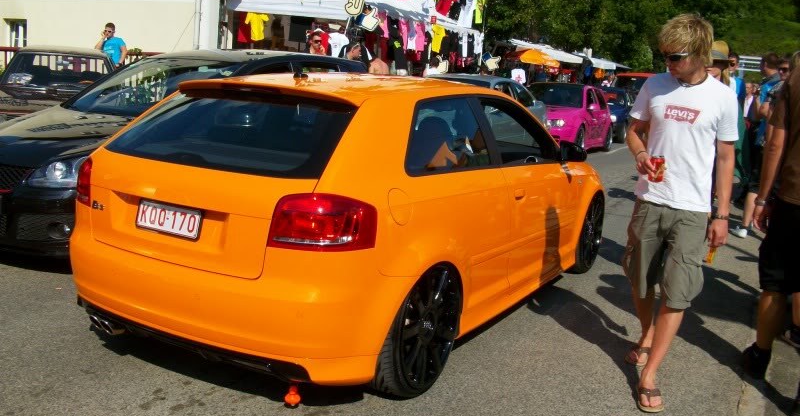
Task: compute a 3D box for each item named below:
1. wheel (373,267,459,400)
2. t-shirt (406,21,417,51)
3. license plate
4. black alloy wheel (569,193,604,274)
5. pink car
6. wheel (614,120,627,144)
[{"bbox_3d":[0.042,0.520,3.645,0.235,0.650,0.650,10,13,29],"label":"wheel"},{"bbox_3d":[0.249,-3.732,17.000,0.130,0.660,0.500,11,13,28],"label":"t-shirt"},{"bbox_3d":[-0.960,0.047,3.260,0.345,0.115,0.020,10,1,29],"label":"license plate"},{"bbox_3d":[1.322,0.152,5.852,0.235,0.650,0.650,10,13,29],"label":"black alloy wheel"},{"bbox_3d":[3.360,-1.925,16.630,1.770,1.410,4.200,9,11,26],"label":"pink car"},{"bbox_3d":[5.599,-1.922,20.000,0.210,0.620,0.620,9,11,26],"label":"wheel"}]

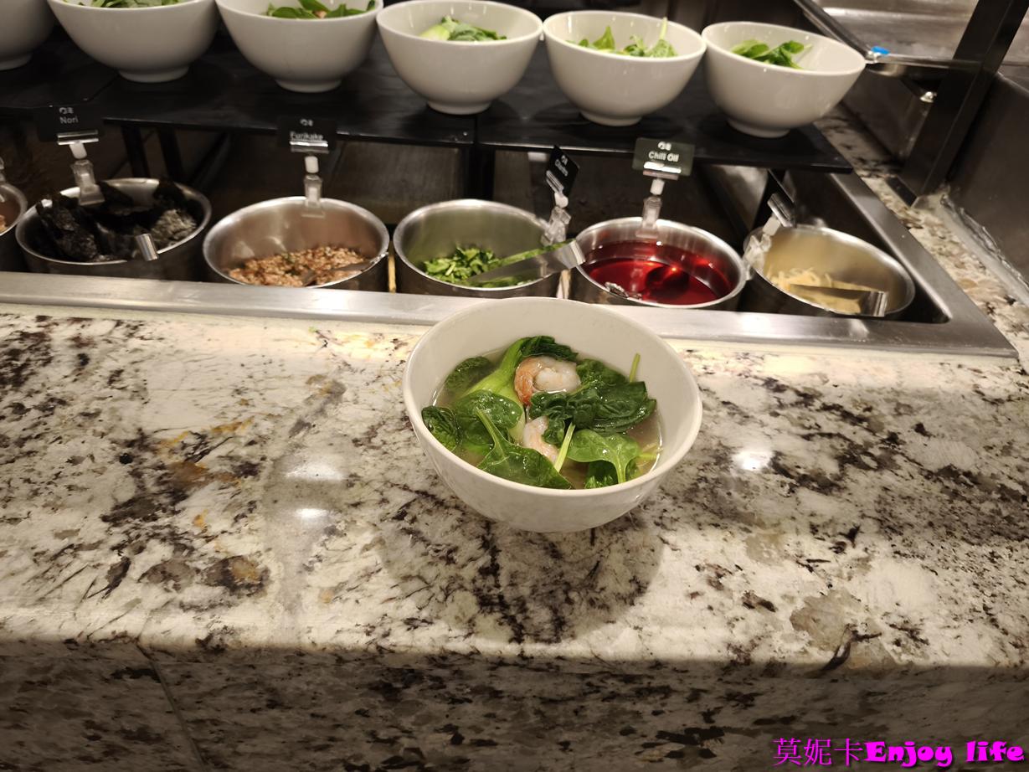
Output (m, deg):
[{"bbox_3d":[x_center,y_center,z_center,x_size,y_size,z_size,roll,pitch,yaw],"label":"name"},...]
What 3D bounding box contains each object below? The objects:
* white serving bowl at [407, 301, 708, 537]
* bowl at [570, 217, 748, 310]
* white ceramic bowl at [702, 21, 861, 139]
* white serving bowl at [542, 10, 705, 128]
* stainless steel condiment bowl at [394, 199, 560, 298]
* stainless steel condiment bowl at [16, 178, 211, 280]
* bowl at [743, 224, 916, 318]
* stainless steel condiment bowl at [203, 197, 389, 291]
[{"bbox_3d":[0.017,0.027,0.400,0.160,0.080,0.160,2,42,-5],"label":"white serving bowl"},{"bbox_3d":[0.129,-0.075,0.670,0.154,0.115,0.154,4,42,-3],"label":"bowl"},{"bbox_3d":[0.267,-0.313,0.716,0.160,0.080,0.160,4,42,-3],"label":"white ceramic bowl"},{"bbox_3d":[0.106,-0.321,0.707,0.160,0.080,0.160,4,42,-3],"label":"white serving bowl"},{"bbox_3d":[-0.037,-0.091,0.665,0.154,0.115,0.154,2,42,-5],"label":"stainless steel condiment bowl"},{"bbox_3d":[-0.353,-0.105,0.640,0.154,0.115,0.154,2,42,-5],"label":"stainless steel condiment bowl"},{"bbox_3d":[0.294,-0.070,0.686,0.154,0.115,0.154,2,42,-5],"label":"bowl"},{"bbox_3d":[-0.195,-0.087,0.641,0.154,0.115,0.154,2,42,-5],"label":"stainless steel condiment bowl"}]

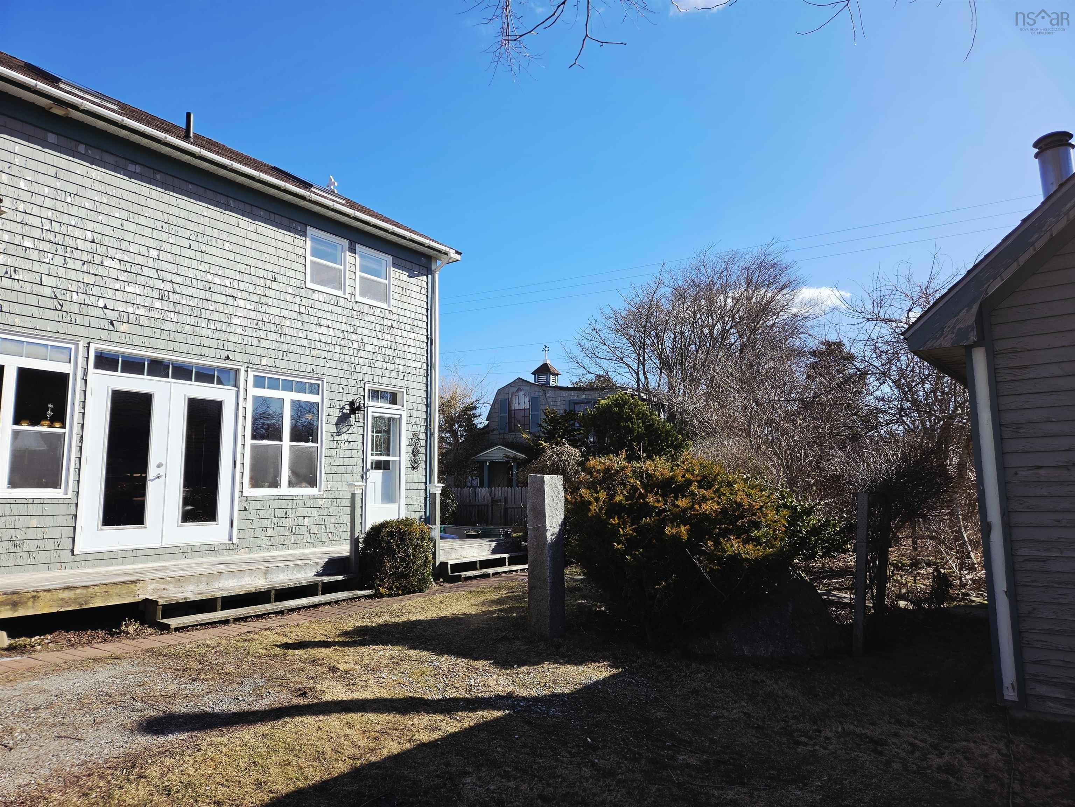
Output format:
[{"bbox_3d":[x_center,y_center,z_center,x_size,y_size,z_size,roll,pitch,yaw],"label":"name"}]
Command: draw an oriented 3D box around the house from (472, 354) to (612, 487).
[{"bbox_3d":[1.220,1.640,28.200,6.500,7.000,5.800,-5,-9,31],"label":"house"}]

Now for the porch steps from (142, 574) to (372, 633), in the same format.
[{"bbox_3d":[-2.804,2.076,7.639,0.490,0.290,2.500,-5,-9,32],"label":"porch steps"}]

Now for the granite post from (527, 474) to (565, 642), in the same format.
[{"bbox_3d":[0.082,1.464,6.994,0.260,1.520,0.260,-7,-10,41],"label":"granite post"}]

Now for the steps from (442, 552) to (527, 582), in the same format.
[{"bbox_3d":[-0.695,2.463,10.801,0.480,0.280,1.920,-6,-9,35],"label":"steps"}]

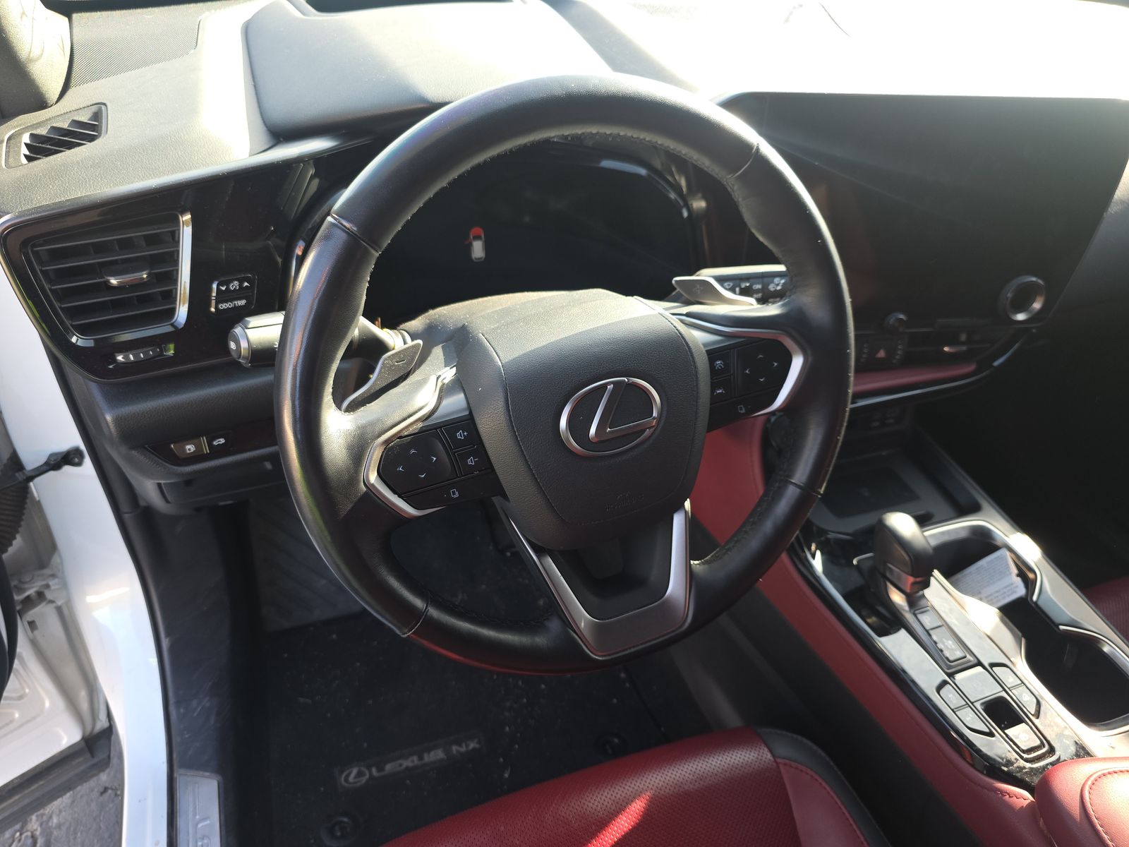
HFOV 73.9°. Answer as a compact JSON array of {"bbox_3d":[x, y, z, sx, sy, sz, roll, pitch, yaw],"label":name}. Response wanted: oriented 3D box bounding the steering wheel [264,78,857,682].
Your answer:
[{"bbox_3d":[0.010,-0.021,0.489,0.370,0.370,0.105,-16,19,-15],"label":"steering wheel"}]

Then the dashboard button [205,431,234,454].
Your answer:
[{"bbox_3d":[-0.276,0.015,0.600,0.020,0.016,0.008,-13,33,-16],"label":"dashboard button"}]

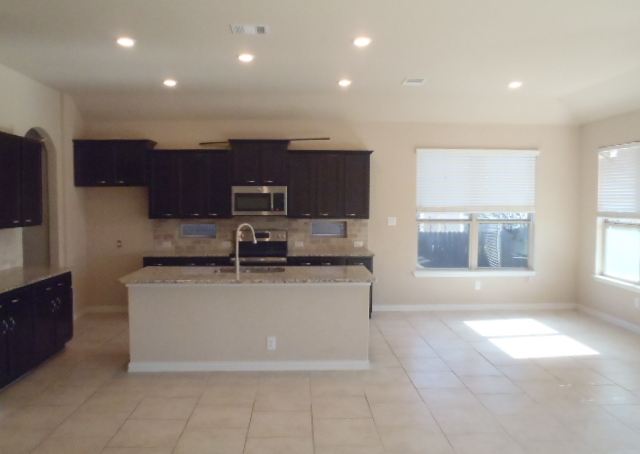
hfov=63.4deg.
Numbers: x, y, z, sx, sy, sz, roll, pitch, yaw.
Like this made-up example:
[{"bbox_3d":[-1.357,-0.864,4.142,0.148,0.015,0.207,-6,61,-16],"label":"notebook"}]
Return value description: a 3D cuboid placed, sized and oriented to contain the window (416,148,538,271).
[{"bbox_3d":[2.315,-0.243,7.670,1.790,1.819,0.110,0,3,-2],"label":"window"}]

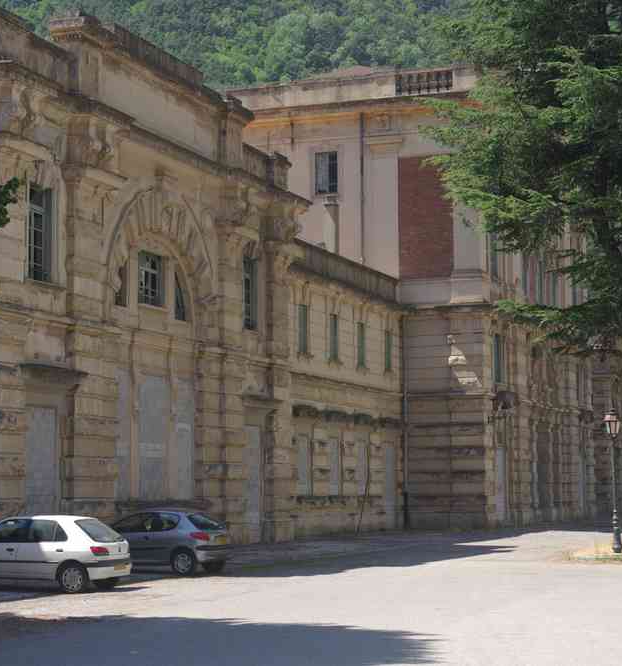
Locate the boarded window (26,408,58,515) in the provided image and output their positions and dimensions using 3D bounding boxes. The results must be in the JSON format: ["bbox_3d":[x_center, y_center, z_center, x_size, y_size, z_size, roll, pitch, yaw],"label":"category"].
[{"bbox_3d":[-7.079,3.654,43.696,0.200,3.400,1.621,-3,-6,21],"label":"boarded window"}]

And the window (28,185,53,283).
[{"bbox_3d":[-7.208,-2.608,44.093,0.200,2.543,1.316,-3,-6,21],"label":"window"}]

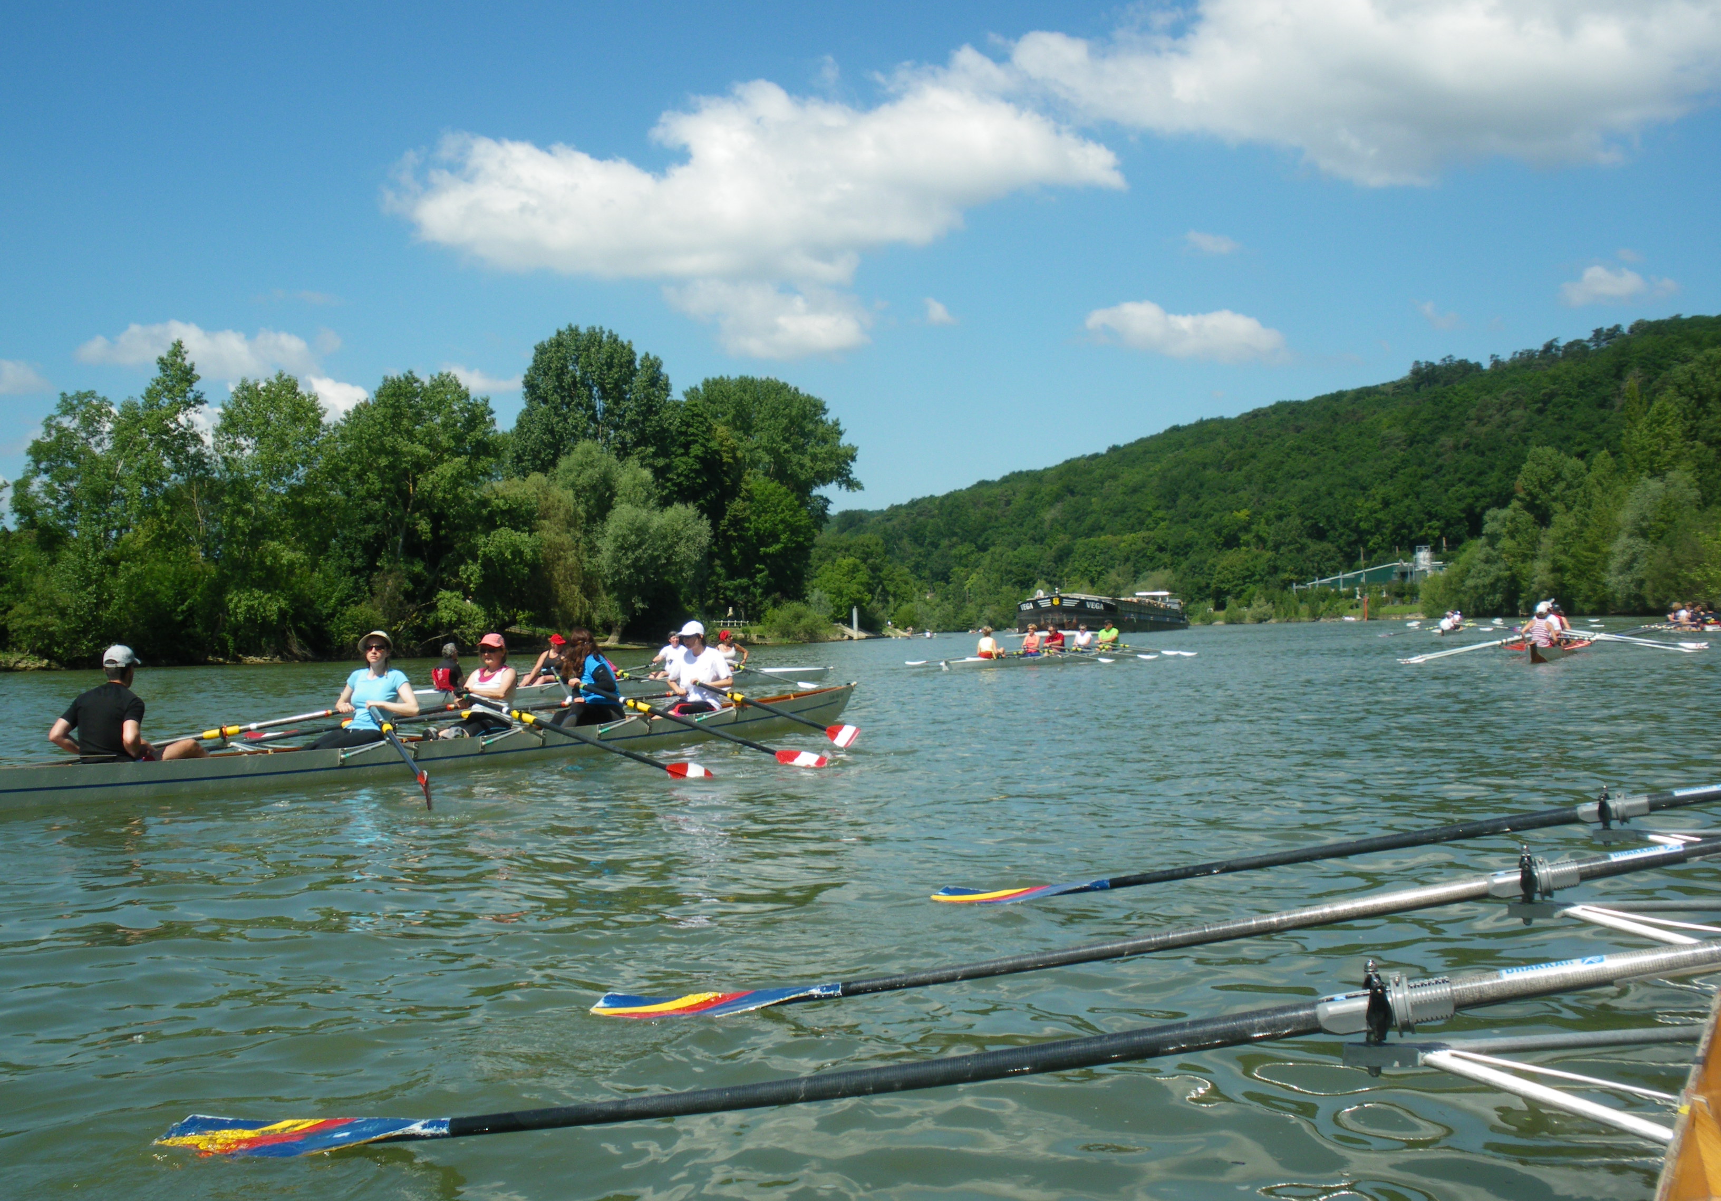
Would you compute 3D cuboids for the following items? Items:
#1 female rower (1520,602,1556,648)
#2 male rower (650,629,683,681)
[{"bbox_3d":[12.364,0.462,32.400,0.600,0.900,1.000,-2,-1,27],"label":"female rower"},{"bbox_3d":[-3.434,0.984,31.200,0.600,0.900,1.000,-3,-1,40],"label":"male rower"}]

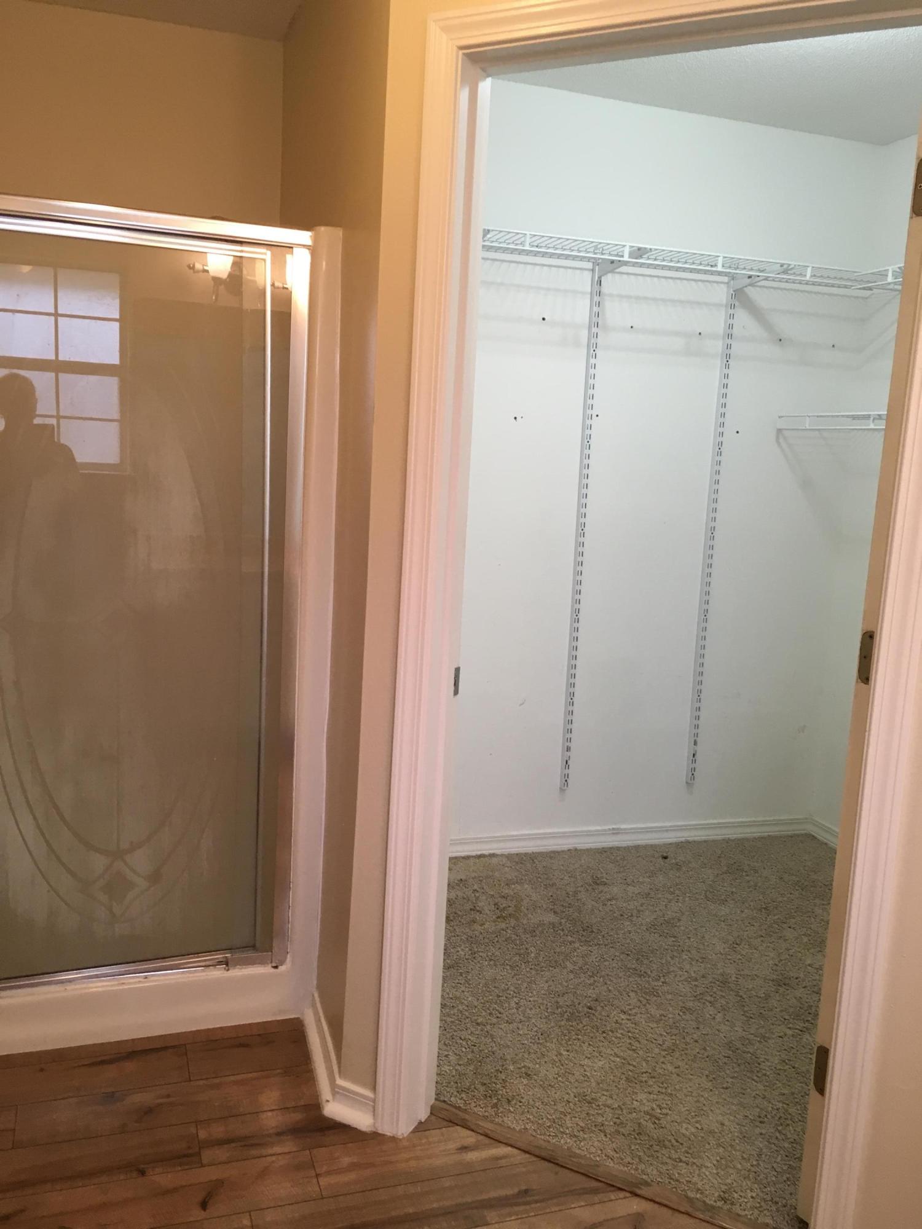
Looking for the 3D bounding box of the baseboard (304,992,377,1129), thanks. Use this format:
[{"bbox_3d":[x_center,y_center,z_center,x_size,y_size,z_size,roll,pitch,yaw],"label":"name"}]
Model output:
[{"bbox_3d":[-0.283,0.981,2.280,0.107,0.073,0.437,-1,11,-22],"label":"baseboard"}]

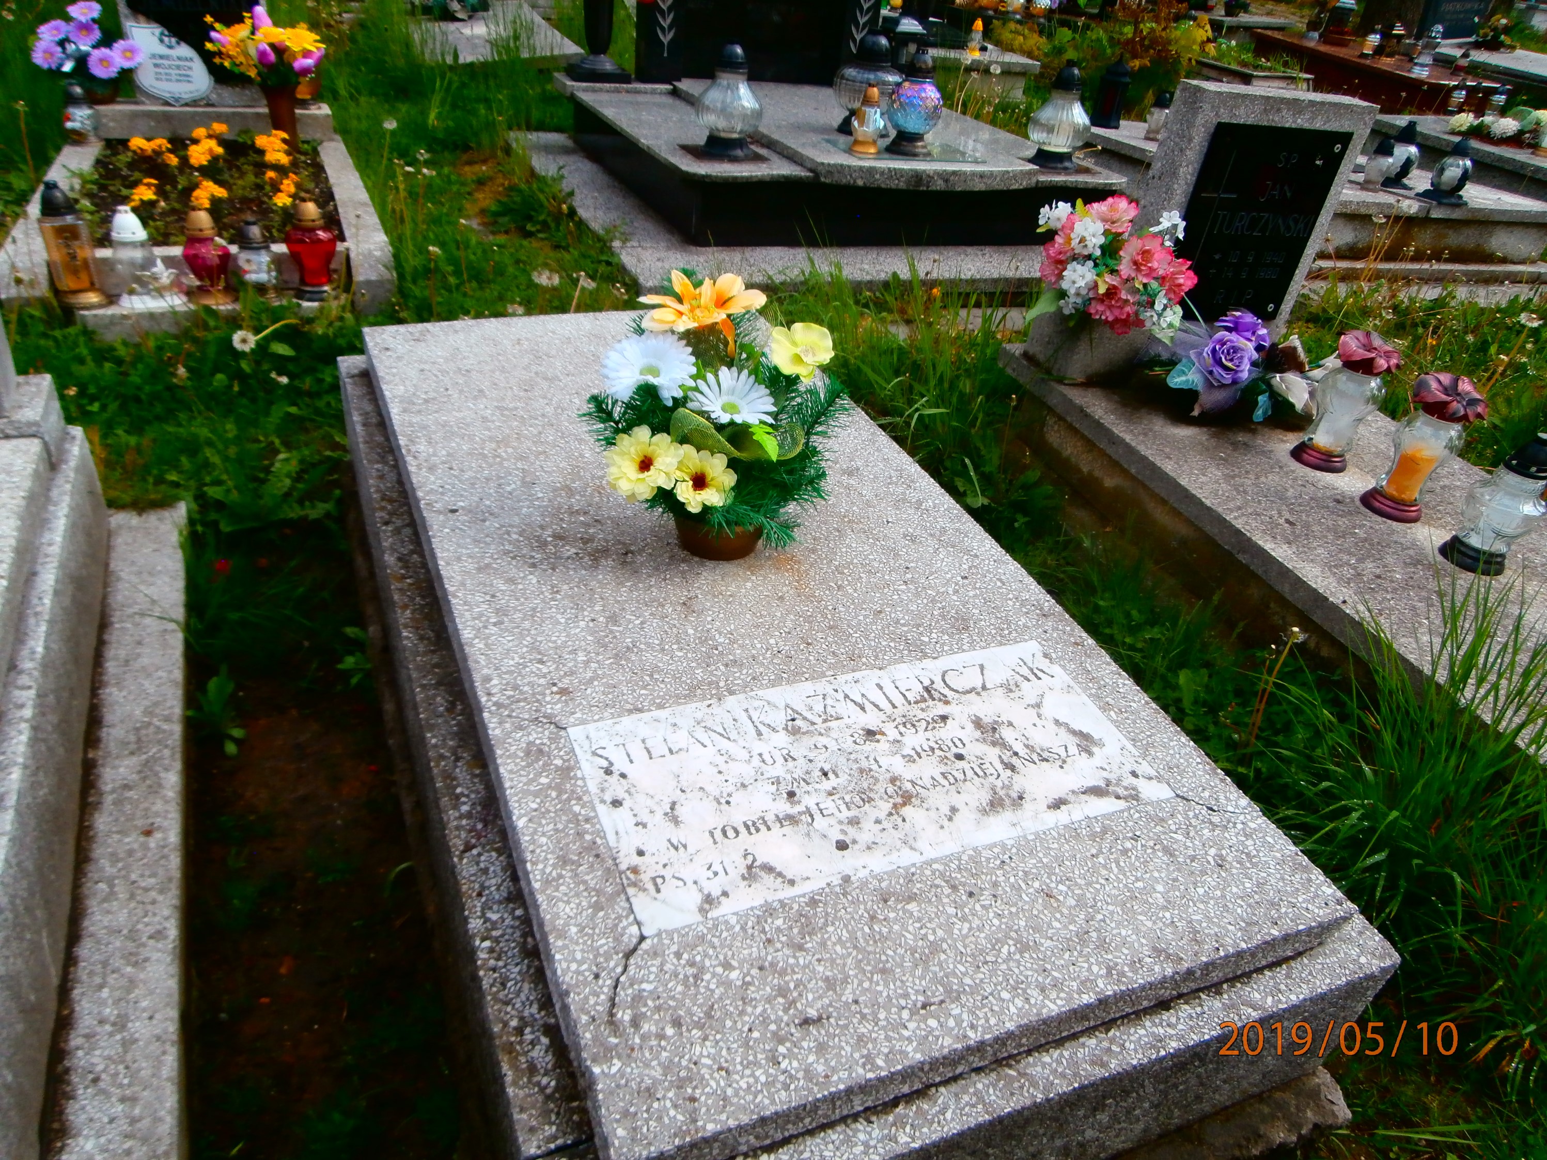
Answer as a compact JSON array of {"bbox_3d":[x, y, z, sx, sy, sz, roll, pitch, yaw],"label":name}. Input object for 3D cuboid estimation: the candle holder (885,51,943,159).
[{"bbox_3d":[0.467,-1.578,3.555,0.176,0.300,0.176,7,33,4],"label":"candle holder"}]

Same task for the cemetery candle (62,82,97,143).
[{"bbox_3d":[-2.619,-1.763,4.049,0.125,0.201,0.125,-9,33,-22],"label":"cemetery candle"}]

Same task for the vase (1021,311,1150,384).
[{"bbox_3d":[0.674,-0.559,2.356,0.196,0.157,0.138,-9,38,-20],"label":"vase"}]

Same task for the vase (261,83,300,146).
[{"bbox_3d":[-1.732,-1.651,3.850,0.128,0.214,0.128,-9,35,-21],"label":"vase"}]

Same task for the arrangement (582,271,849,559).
[{"bbox_3d":[-0.096,-0.204,1.508,0.345,0.365,0.290,-4,35,-15],"label":"arrangement"}]

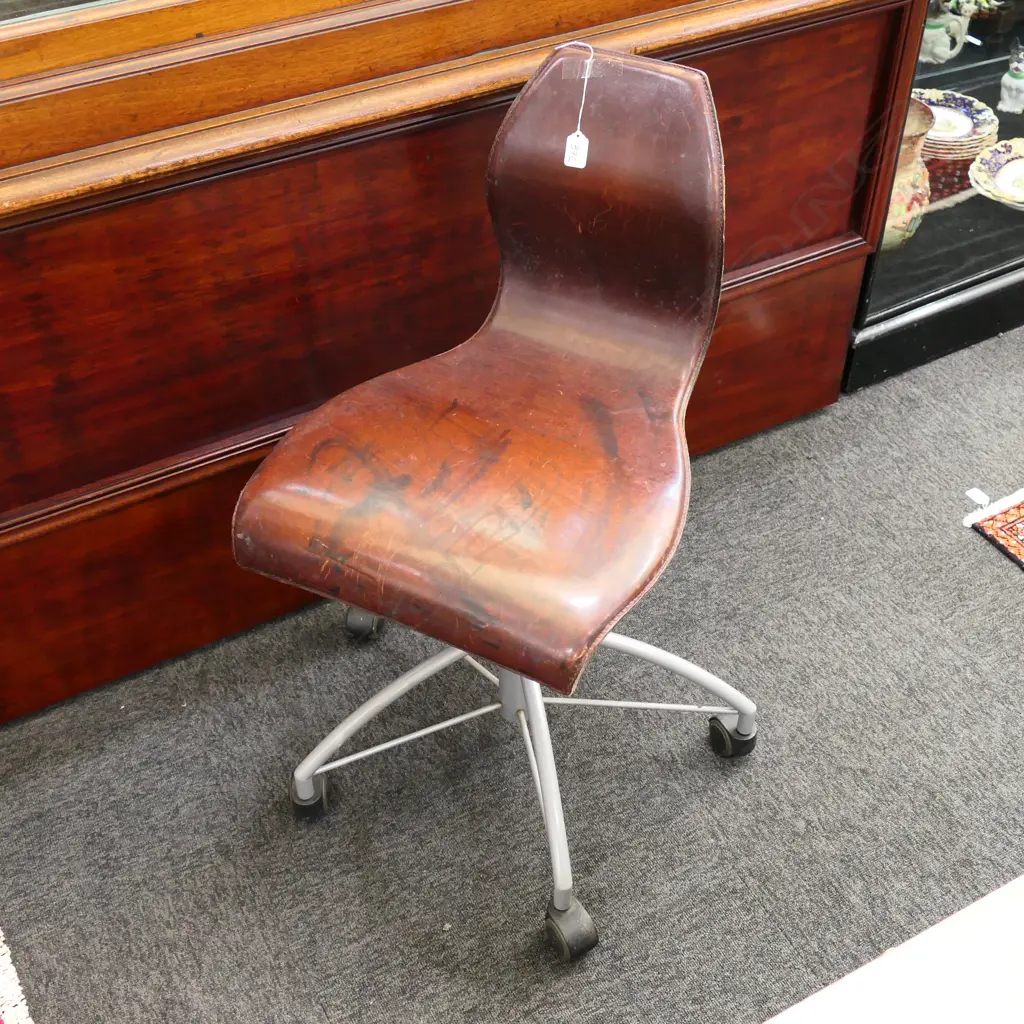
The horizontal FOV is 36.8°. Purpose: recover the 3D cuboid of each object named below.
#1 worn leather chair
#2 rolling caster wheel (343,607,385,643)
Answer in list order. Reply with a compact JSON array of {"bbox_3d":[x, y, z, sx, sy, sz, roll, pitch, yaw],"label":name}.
[{"bbox_3d":[0.015,-0.025,1.672,0.577,0.824,0.577,19,45,19],"label":"worn leather chair"},{"bbox_3d":[-0.194,0.140,2.015,0.043,0.052,0.057,-1,43,-2],"label":"rolling caster wheel"}]

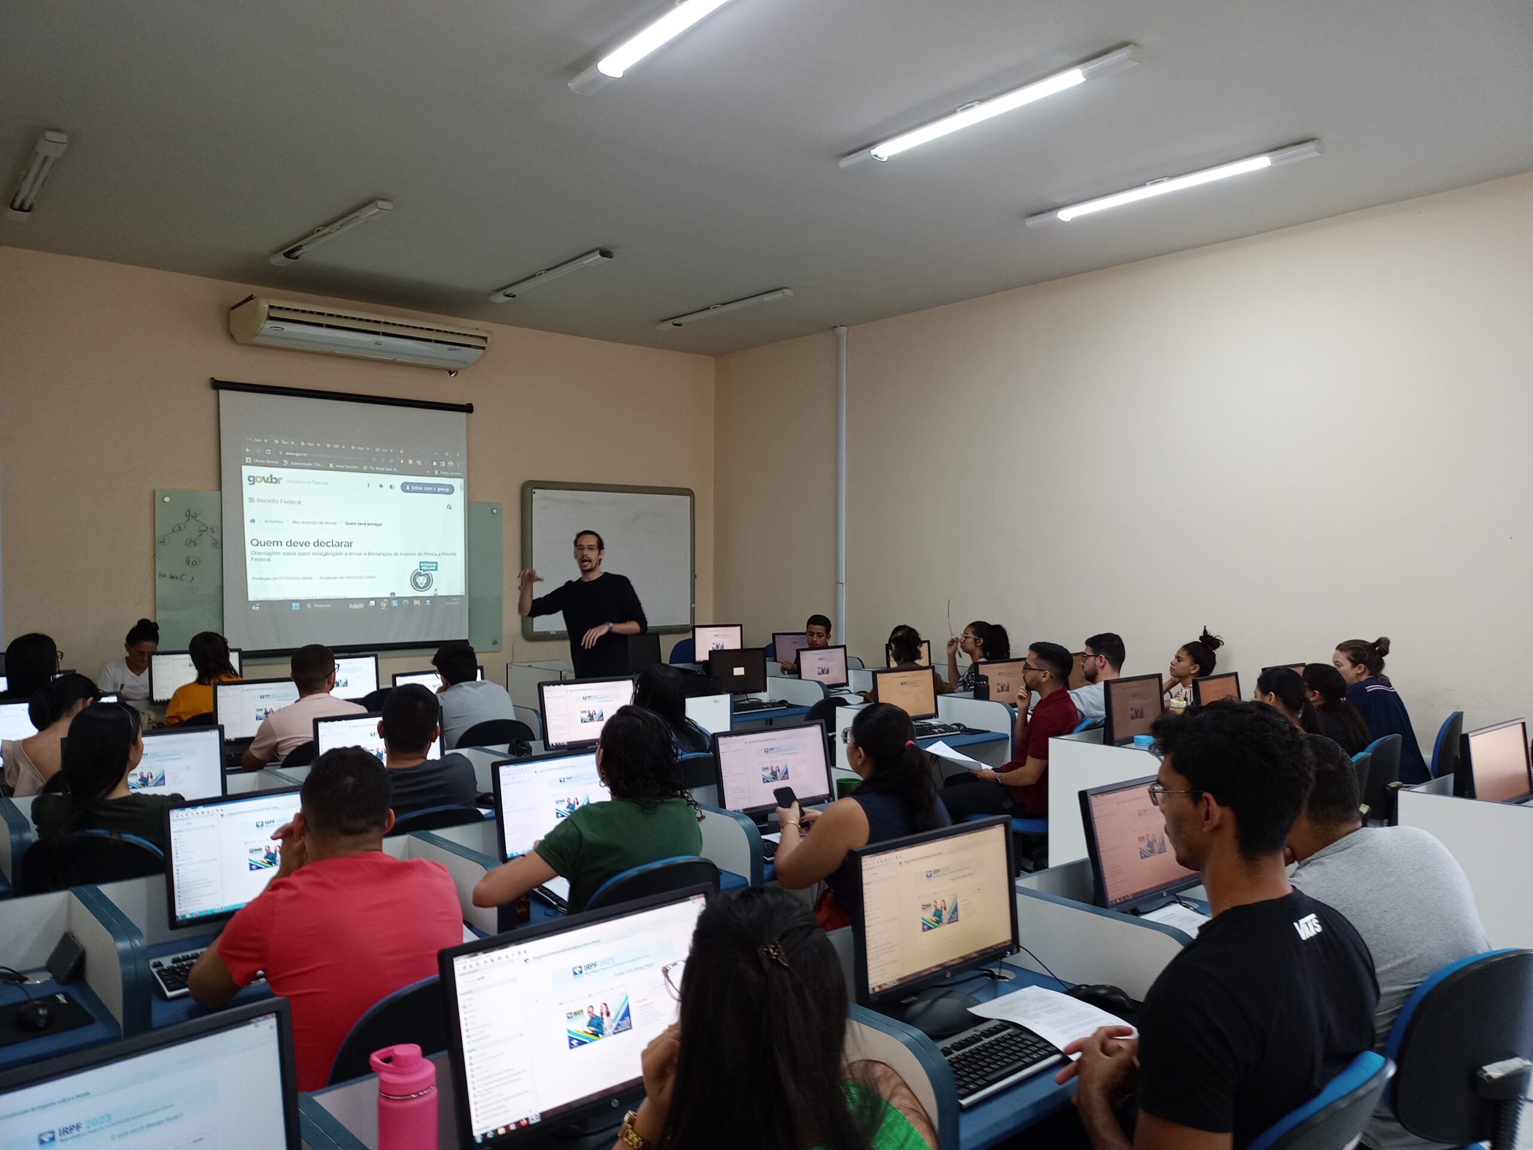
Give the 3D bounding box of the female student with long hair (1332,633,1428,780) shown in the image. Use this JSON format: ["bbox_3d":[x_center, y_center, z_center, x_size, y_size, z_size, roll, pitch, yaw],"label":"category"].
[{"bbox_3d":[3.010,0.950,6.170,0.480,1.270,0.700,0,0,-40],"label":"female student with long hair"}]

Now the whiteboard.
[{"bbox_3d":[-1.236,-0.106,10.178,1.745,1.260,0.060,-1,1,-44],"label":"whiteboard"}]

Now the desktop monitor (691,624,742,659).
[{"bbox_3d":[-0.346,0.524,8.705,0.443,0.345,0.180,-1,1,-44],"label":"desktop monitor"}]

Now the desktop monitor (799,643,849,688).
[{"bbox_3d":[0.347,0.617,7.782,0.450,0.325,0.165,0,1,-44],"label":"desktop monitor"}]

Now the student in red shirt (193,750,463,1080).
[{"bbox_3d":[-0.855,0.934,2.426,0.560,1.250,0.800,0,0,-33],"label":"student in red shirt"}]

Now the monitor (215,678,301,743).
[{"bbox_3d":[-2.154,0.613,5.364,0.450,0.325,0.165,0,1,-43],"label":"monitor"}]

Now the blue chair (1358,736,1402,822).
[{"bbox_3d":[2.244,1.094,4.907,0.520,0.930,0.560,0,1,-44],"label":"blue chair"}]

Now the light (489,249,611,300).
[{"bbox_3d":[-1.407,-1.905,7.953,0.090,0.060,1.530,0,1,-37],"label":"light"}]

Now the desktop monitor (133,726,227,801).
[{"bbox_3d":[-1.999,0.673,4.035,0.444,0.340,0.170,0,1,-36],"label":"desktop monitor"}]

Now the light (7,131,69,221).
[{"bbox_3d":[-3.360,-1.815,5.698,0.095,0.062,1.490,0,0,-37],"label":"light"}]

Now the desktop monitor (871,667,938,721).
[{"bbox_3d":[0.740,0.670,6.520,0.475,0.360,0.200,0,0,-42],"label":"desktop monitor"}]

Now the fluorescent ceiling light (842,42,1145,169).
[{"bbox_3d":[0.804,-1.788,4.833,0.095,0.062,1.490,0,0,-37],"label":"fluorescent ceiling light"}]

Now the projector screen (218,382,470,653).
[{"bbox_3d":[-3.006,-0.378,8.983,1.880,1.890,0.080,0,0,-40],"label":"projector screen"}]

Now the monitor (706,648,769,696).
[{"bbox_3d":[-0.175,0.611,7.395,0.450,0.325,0.165,0,1,-44],"label":"monitor"}]

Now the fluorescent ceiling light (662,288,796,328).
[{"bbox_3d":[-0.332,-1.913,8.930,0.090,0.060,1.530,0,1,-39],"label":"fluorescent ceiling light"}]

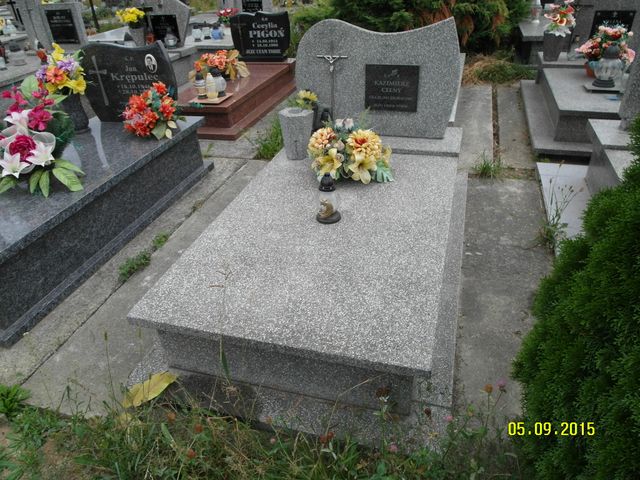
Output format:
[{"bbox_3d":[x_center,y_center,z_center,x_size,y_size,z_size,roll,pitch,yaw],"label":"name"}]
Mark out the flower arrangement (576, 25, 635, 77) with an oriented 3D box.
[{"bbox_3d":[2.441,-1.620,3.794,0.430,0.389,0.378,7,34,16],"label":"flower arrangement"}]

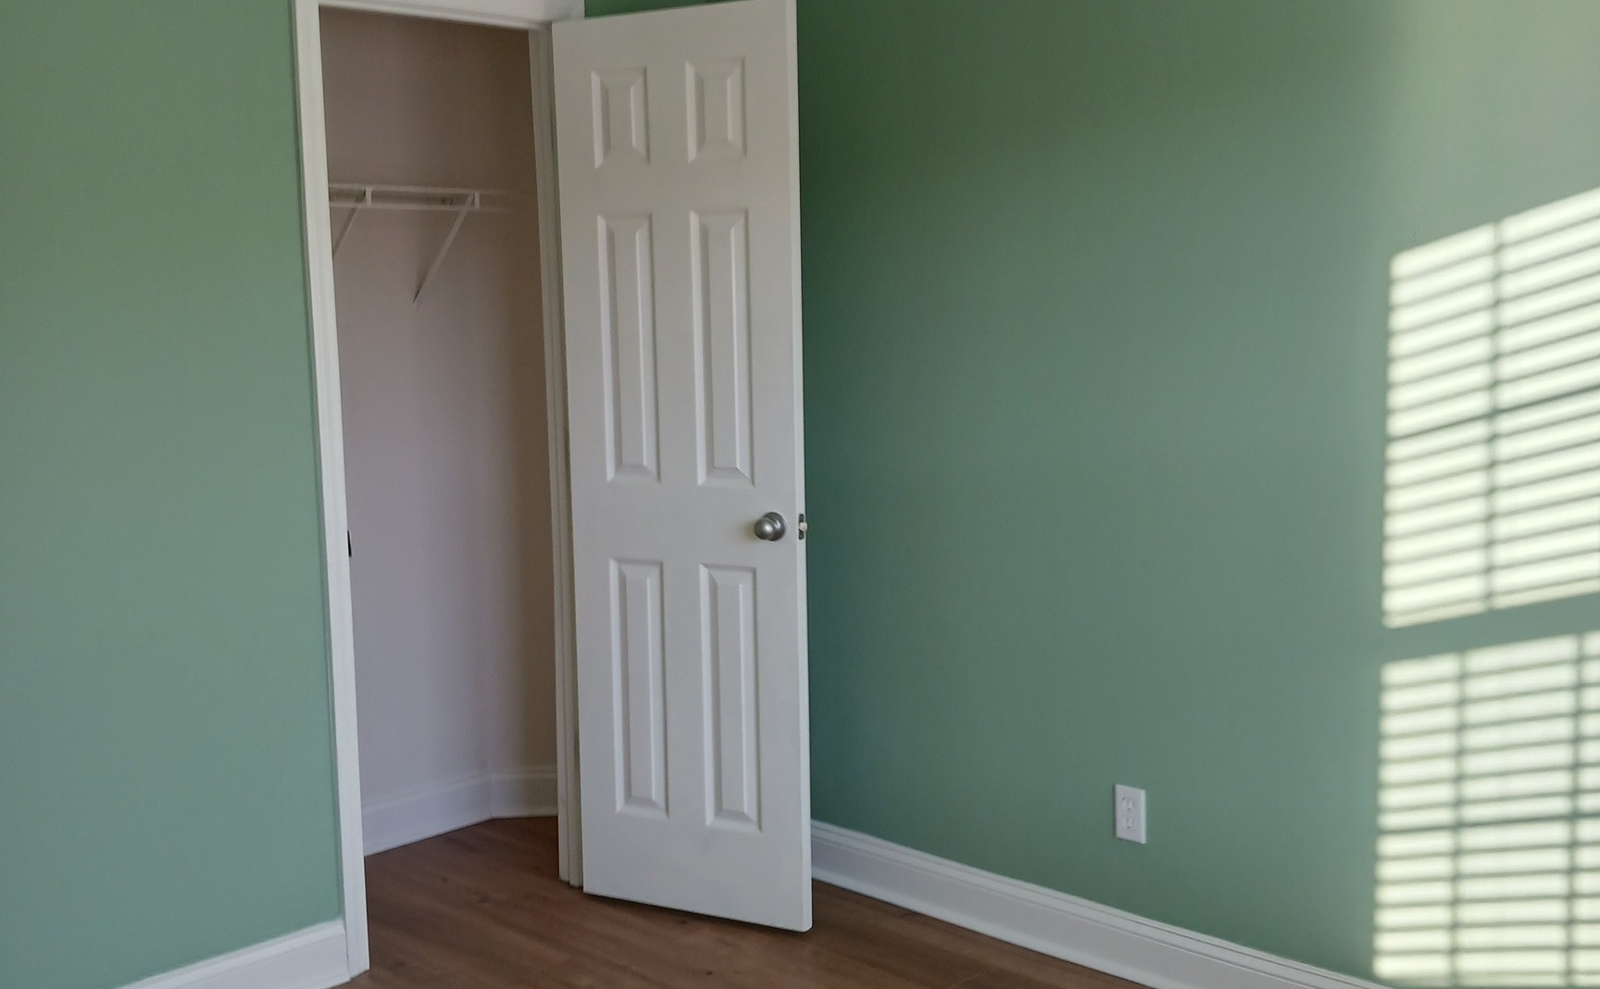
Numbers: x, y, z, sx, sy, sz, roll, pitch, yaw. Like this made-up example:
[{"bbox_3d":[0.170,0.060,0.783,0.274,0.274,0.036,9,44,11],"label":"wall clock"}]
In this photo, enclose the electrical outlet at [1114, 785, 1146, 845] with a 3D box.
[{"bbox_3d":[0.684,0.659,3.431,0.010,0.114,0.071,-8,9,-44],"label":"electrical outlet"}]

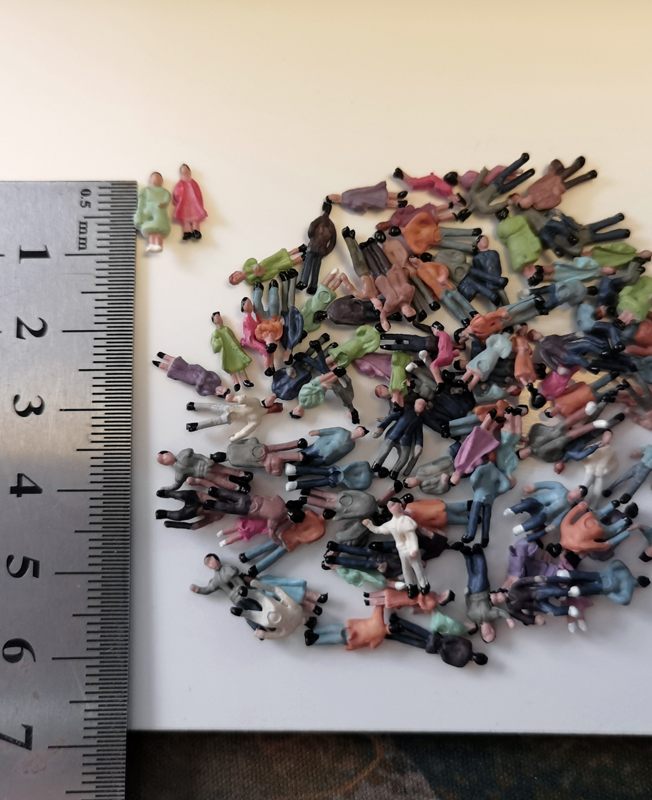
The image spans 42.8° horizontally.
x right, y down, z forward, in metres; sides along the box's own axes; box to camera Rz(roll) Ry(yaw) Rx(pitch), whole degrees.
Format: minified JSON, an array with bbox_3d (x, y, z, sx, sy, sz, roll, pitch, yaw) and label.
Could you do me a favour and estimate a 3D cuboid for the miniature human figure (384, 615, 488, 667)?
[{"bbox_3d":[0.013,0.029,0.100,0.013,0.003,0.004,19,82,2],"label":"miniature human figure"}]

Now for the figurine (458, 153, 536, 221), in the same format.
[{"bbox_3d":[0.022,-0.027,0.106,0.013,0.003,0.006,-36,84,-6],"label":"figurine"}]

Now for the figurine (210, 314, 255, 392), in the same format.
[{"bbox_3d":[-0.012,-0.006,0.105,0.004,0.003,0.011,-16,82,-24],"label":"figurine"}]

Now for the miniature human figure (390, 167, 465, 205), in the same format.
[{"bbox_3d":[0.014,-0.028,0.108,0.010,0.003,0.004,32,82,3],"label":"miniature human figure"}]

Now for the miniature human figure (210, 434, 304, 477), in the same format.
[{"bbox_3d":[-0.008,0.007,0.102,0.011,0.003,0.005,-4,82,-2],"label":"miniature human figure"}]

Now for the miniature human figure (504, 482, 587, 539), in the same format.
[{"bbox_3d":[0.028,0.013,0.102,0.010,0.004,0.006,-26,83,0],"label":"miniature human figure"}]

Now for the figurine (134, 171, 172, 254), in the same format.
[{"bbox_3d":[-0.022,-0.024,0.107,0.005,0.004,0.011,-1,81,-1],"label":"figurine"}]

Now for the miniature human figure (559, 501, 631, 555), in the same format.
[{"bbox_3d":[0.031,0.016,0.100,0.011,0.004,0.006,-25,83,-5],"label":"miniature human figure"}]

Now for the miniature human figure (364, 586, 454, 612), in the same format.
[{"bbox_3d":[0.010,0.024,0.099,0.011,0.003,0.003,0,59,-1],"label":"miniature human figure"}]

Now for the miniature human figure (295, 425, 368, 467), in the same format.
[{"bbox_3d":[0.000,0.006,0.103,0.011,0.003,0.005,-27,83,-5],"label":"miniature human figure"}]

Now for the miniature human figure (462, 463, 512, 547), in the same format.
[{"bbox_3d":[0.020,0.012,0.102,0.005,0.003,0.012,13,81,1],"label":"miniature human figure"}]

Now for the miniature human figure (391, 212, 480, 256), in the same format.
[{"bbox_3d":[0.014,-0.021,0.106,0.012,0.003,0.005,6,81,0],"label":"miniature human figure"}]

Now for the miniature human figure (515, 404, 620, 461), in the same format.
[{"bbox_3d":[0.029,0.004,0.102,0.012,0.003,0.005,-26,83,-5],"label":"miniature human figure"}]

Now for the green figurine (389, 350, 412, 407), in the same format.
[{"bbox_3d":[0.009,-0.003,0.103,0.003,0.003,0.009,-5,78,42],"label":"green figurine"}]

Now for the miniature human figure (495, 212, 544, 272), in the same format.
[{"bbox_3d":[0.025,-0.020,0.106,0.004,0.003,0.011,-24,83,-5],"label":"miniature human figure"}]

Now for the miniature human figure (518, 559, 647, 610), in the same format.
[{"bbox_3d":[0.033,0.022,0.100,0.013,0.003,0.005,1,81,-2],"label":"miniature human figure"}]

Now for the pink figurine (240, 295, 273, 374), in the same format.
[{"bbox_3d":[-0.009,-0.008,0.105,0.004,0.003,0.010,-6,80,30],"label":"pink figurine"}]

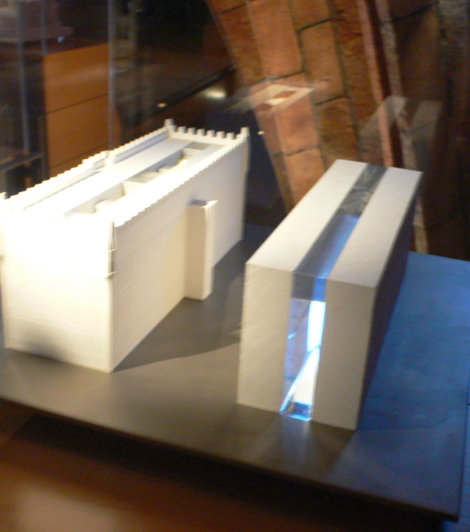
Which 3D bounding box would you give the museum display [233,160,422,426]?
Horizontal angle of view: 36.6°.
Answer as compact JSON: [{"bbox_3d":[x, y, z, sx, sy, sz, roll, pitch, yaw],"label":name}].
[{"bbox_3d":[0.170,-0.001,1.088,0.150,0.186,0.586,10,22,16],"label":"museum display"}]

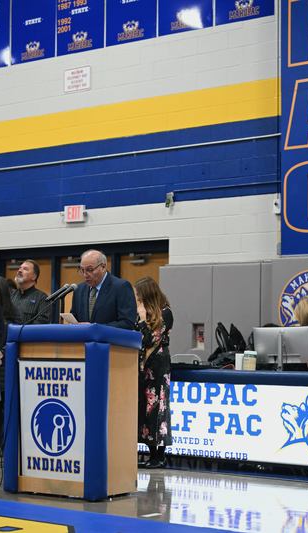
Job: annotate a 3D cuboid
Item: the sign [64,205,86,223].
[{"bbox_3d":[-0.937,-0.626,13.250,0.300,0.190,0.055,-2,-4,37],"label":"sign"}]

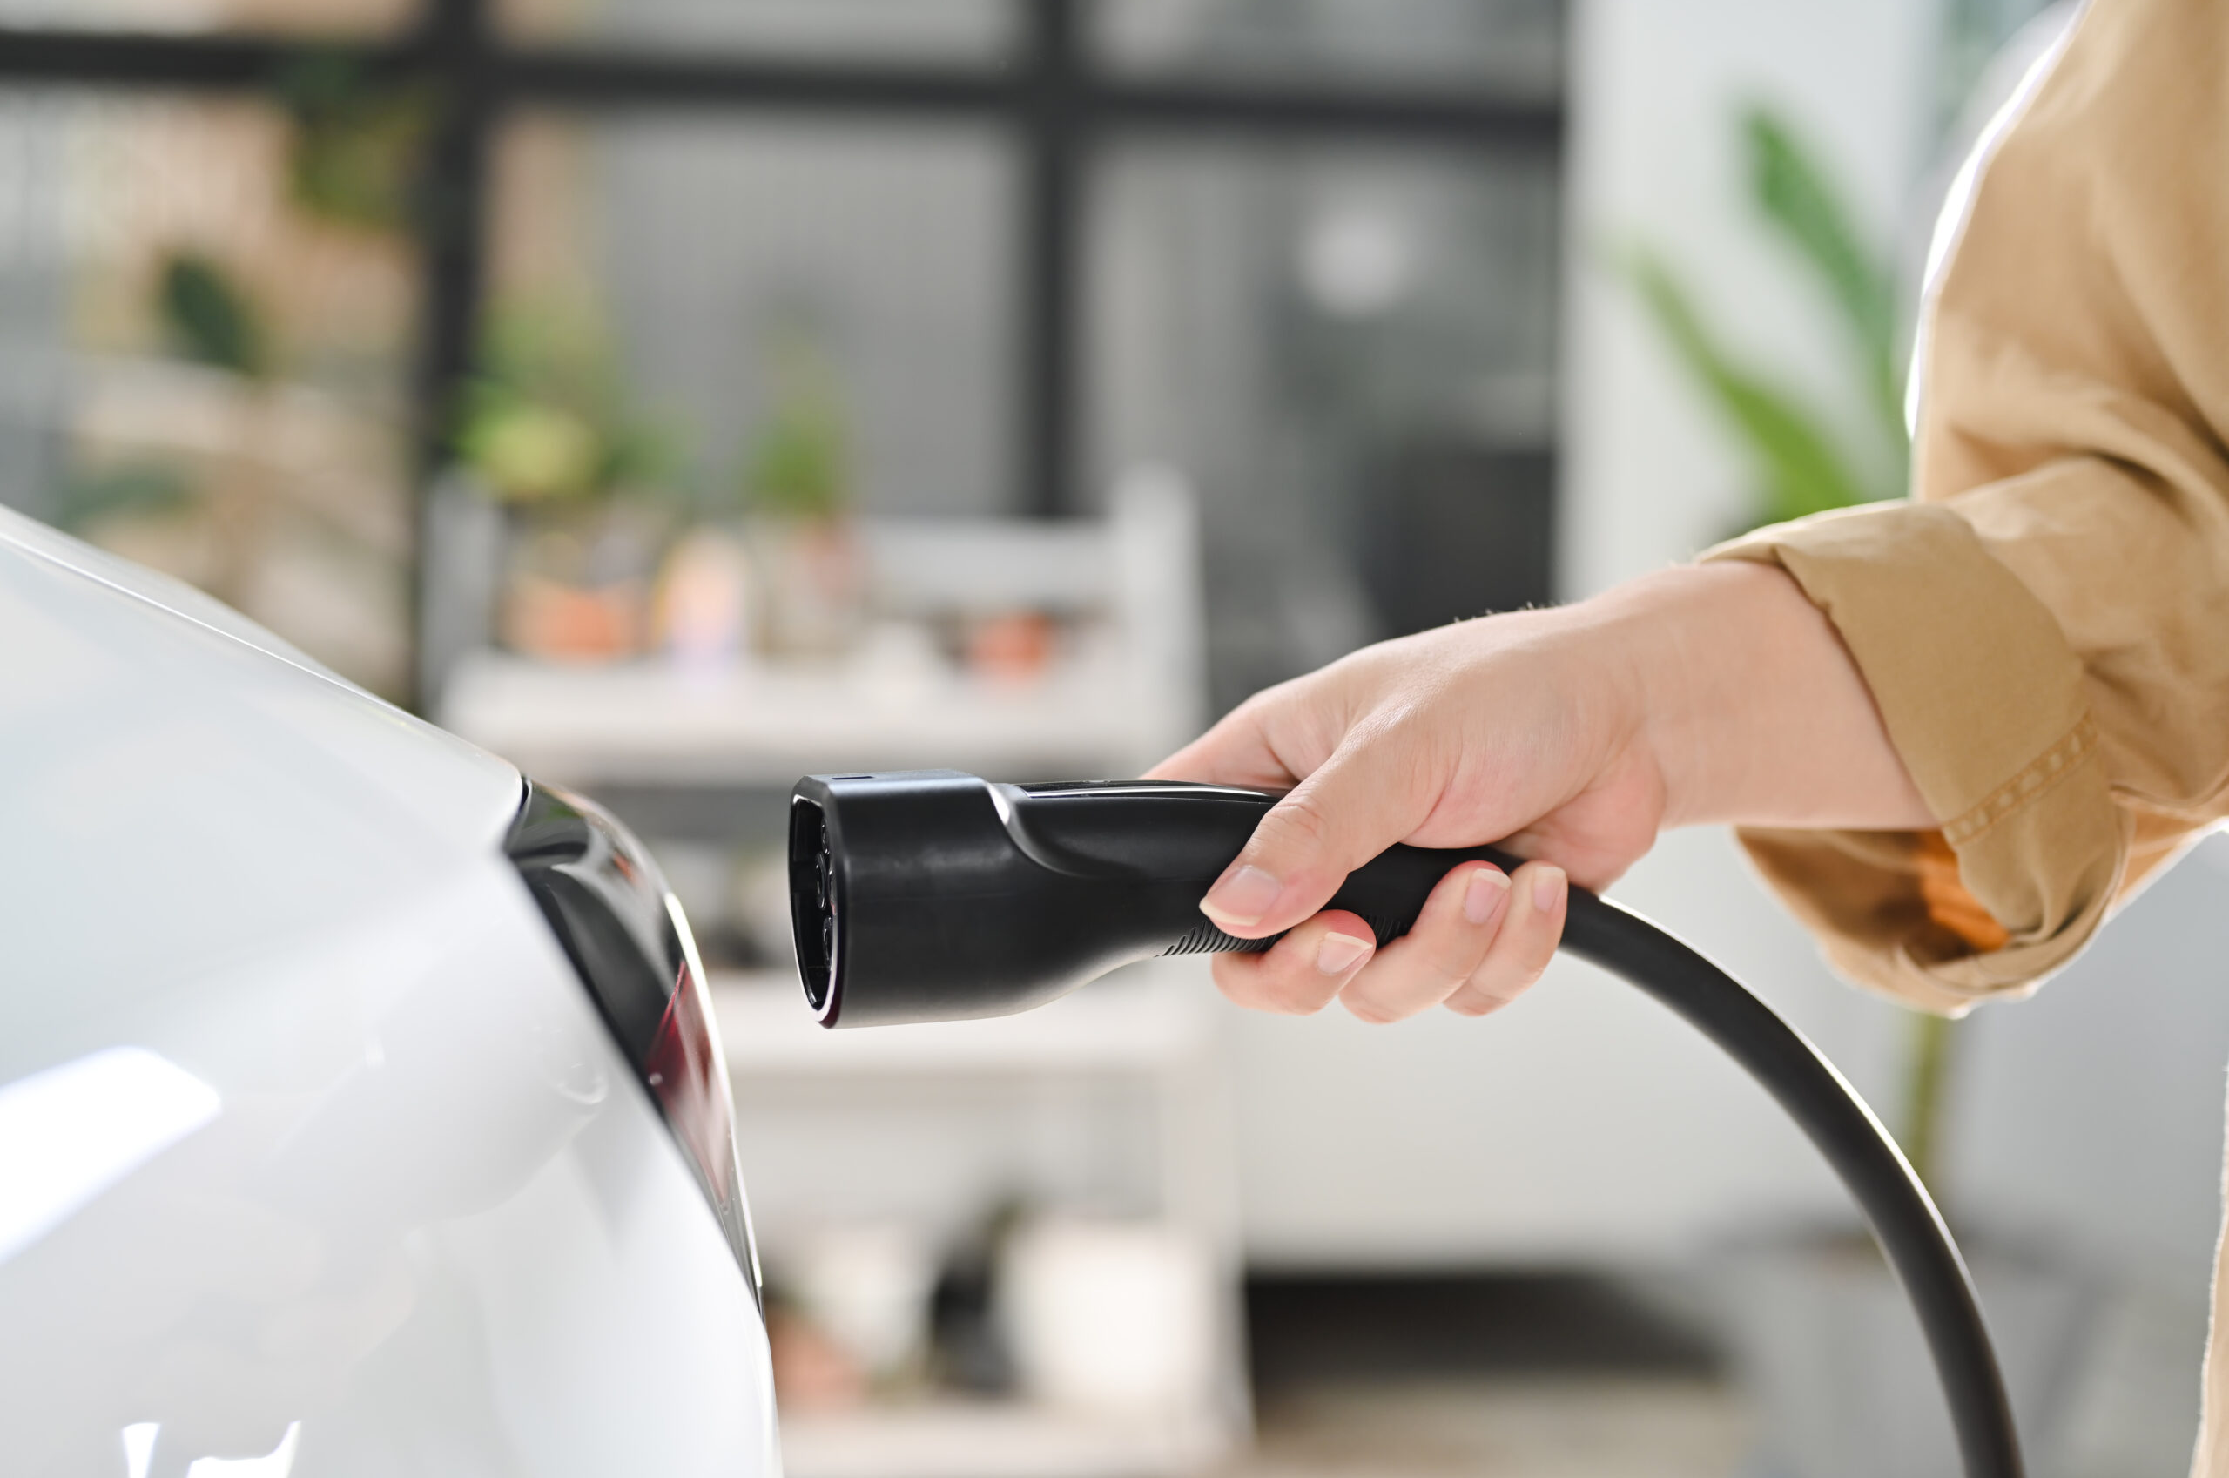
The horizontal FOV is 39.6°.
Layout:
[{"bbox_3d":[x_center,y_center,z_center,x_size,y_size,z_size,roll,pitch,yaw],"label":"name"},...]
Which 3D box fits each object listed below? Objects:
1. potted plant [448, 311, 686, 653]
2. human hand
[{"bbox_3d":[-0.513,-0.240,2.900,0.210,0.340,0.200,1,2,0],"label":"potted plant"},{"bbox_3d":[0.103,0.015,0.755,0.187,0.105,0.098,-6,2,0],"label":"human hand"}]

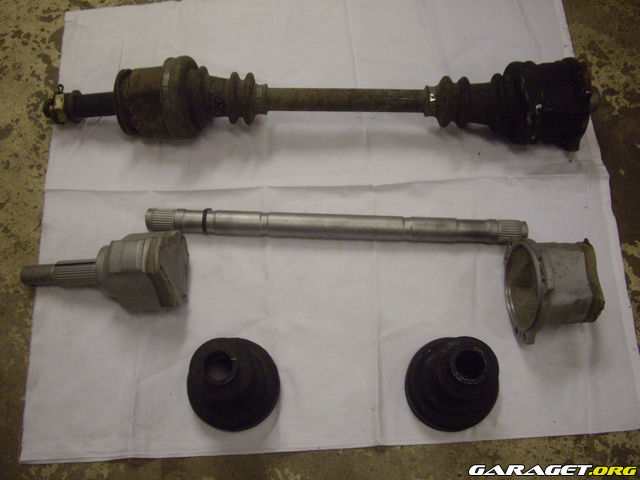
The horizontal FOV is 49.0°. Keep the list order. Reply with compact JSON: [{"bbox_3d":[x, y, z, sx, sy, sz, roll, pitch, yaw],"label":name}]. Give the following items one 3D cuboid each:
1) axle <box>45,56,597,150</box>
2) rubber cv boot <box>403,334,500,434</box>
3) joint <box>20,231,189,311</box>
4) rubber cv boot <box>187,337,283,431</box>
[{"bbox_3d":[0.000,-0.151,0.766,0.600,0.092,0.096,-1,68,0],"label":"axle"},{"bbox_3d":[0.130,0.126,0.651,0.092,0.099,0.092,0,68,0],"label":"rubber cv boot"},{"bbox_3d":[-0.214,0.033,0.700,0.160,0.078,0.083,-2,68,-1],"label":"joint"},{"bbox_3d":[-0.085,0.124,0.649,0.092,0.103,0.092,0,68,0],"label":"rubber cv boot"}]

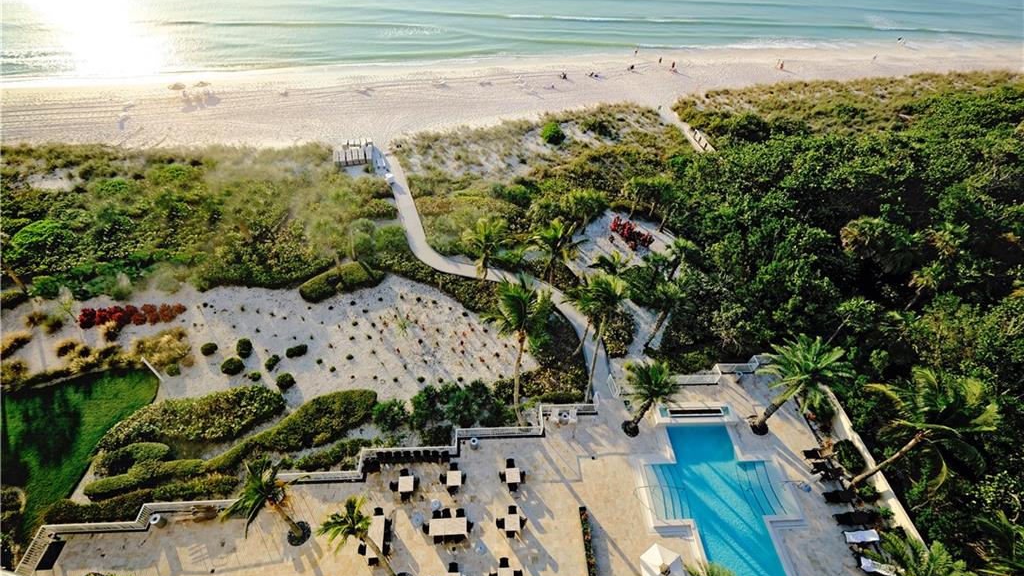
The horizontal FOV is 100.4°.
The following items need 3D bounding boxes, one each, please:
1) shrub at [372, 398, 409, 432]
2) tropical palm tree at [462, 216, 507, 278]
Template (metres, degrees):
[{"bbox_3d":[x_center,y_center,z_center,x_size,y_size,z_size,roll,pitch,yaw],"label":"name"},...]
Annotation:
[{"bbox_3d":[-9.050,9.600,31.830,2.500,2.000,2.400,0,46,-4],"label":"shrub"},{"bbox_3d":[-2.679,-2.752,39.946,4.100,6.800,4.200,0,45,0],"label":"tropical palm tree"}]

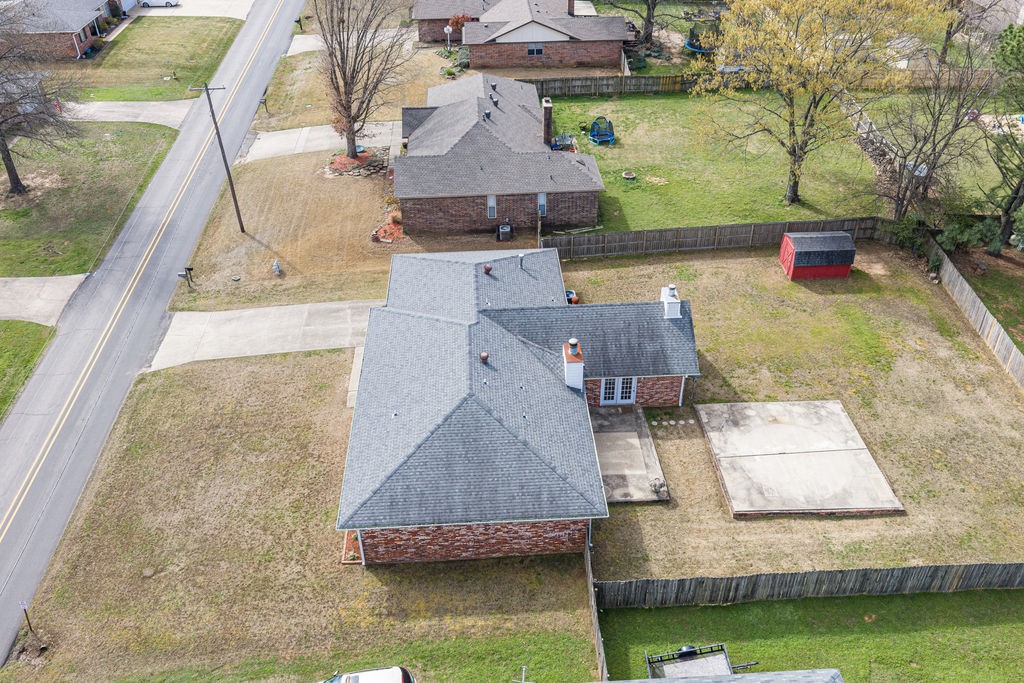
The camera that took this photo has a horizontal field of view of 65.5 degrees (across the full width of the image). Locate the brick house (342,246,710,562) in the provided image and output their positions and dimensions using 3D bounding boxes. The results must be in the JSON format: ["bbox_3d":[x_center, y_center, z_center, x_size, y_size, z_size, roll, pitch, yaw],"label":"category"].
[{"bbox_3d":[0.894,0.877,43.053,17.697,5.626,22.766,-2,37,-2],"label":"brick house"}]

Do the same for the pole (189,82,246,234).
[{"bbox_3d":[-20.442,-12.783,56.929,2.403,11.398,0.322,-2,37,-2],"label":"pole"}]

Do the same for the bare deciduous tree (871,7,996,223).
[{"bbox_3d":[28.779,-14.221,56.022,7.911,13.625,7.618,-2,37,-2],"label":"bare deciduous tree"}]

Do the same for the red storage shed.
[{"bbox_3d":[20.865,-6.167,54.482,4.131,2.754,3.135,-2,37,-2],"label":"red storage shed"}]

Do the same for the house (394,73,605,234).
[{"bbox_3d":[-1.577,-17.921,67.762,15.763,6.212,22.913,-2,37,-2],"label":"house"}]

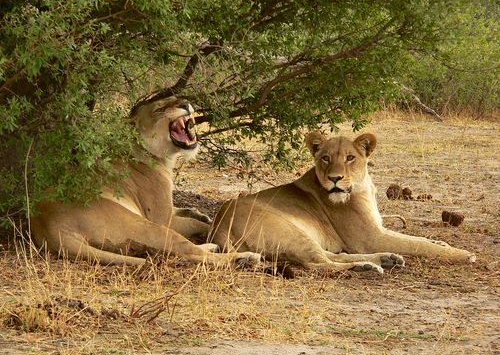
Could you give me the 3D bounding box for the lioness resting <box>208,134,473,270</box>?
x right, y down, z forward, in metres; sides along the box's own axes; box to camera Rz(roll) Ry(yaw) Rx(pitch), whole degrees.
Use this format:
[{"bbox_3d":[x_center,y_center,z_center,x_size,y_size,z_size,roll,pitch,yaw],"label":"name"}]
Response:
[{"bbox_3d":[0.484,0.137,15.500,1.380,0.680,0.750,1,6,12],"label":"lioness resting"}]

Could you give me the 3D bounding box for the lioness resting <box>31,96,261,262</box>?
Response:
[{"bbox_3d":[-0.576,0.034,15.900,1.300,0.820,0.700,-3,6,-25],"label":"lioness resting"}]

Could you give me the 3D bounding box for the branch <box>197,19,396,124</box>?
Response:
[{"bbox_3d":[0.266,-0.607,16.200,1.150,0.600,0.450,0,6,0],"label":"branch"}]

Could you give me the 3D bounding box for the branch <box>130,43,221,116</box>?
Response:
[{"bbox_3d":[-0.418,-0.550,15.900,0.500,0.410,0.250,0,6,0],"label":"branch"}]

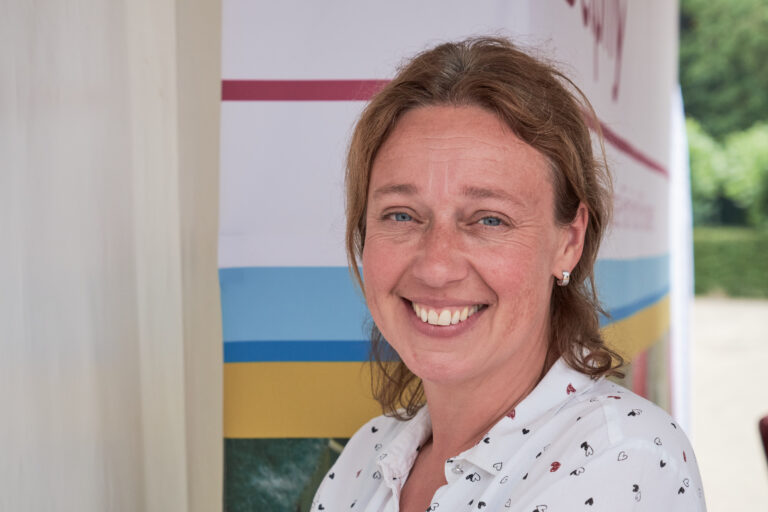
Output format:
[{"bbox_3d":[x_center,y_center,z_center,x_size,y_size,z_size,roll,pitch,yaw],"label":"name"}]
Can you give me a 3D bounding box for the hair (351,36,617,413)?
[{"bbox_3d":[0.073,-0.021,1.340,0.200,0.280,0.210,2,2,18],"label":"hair"}]

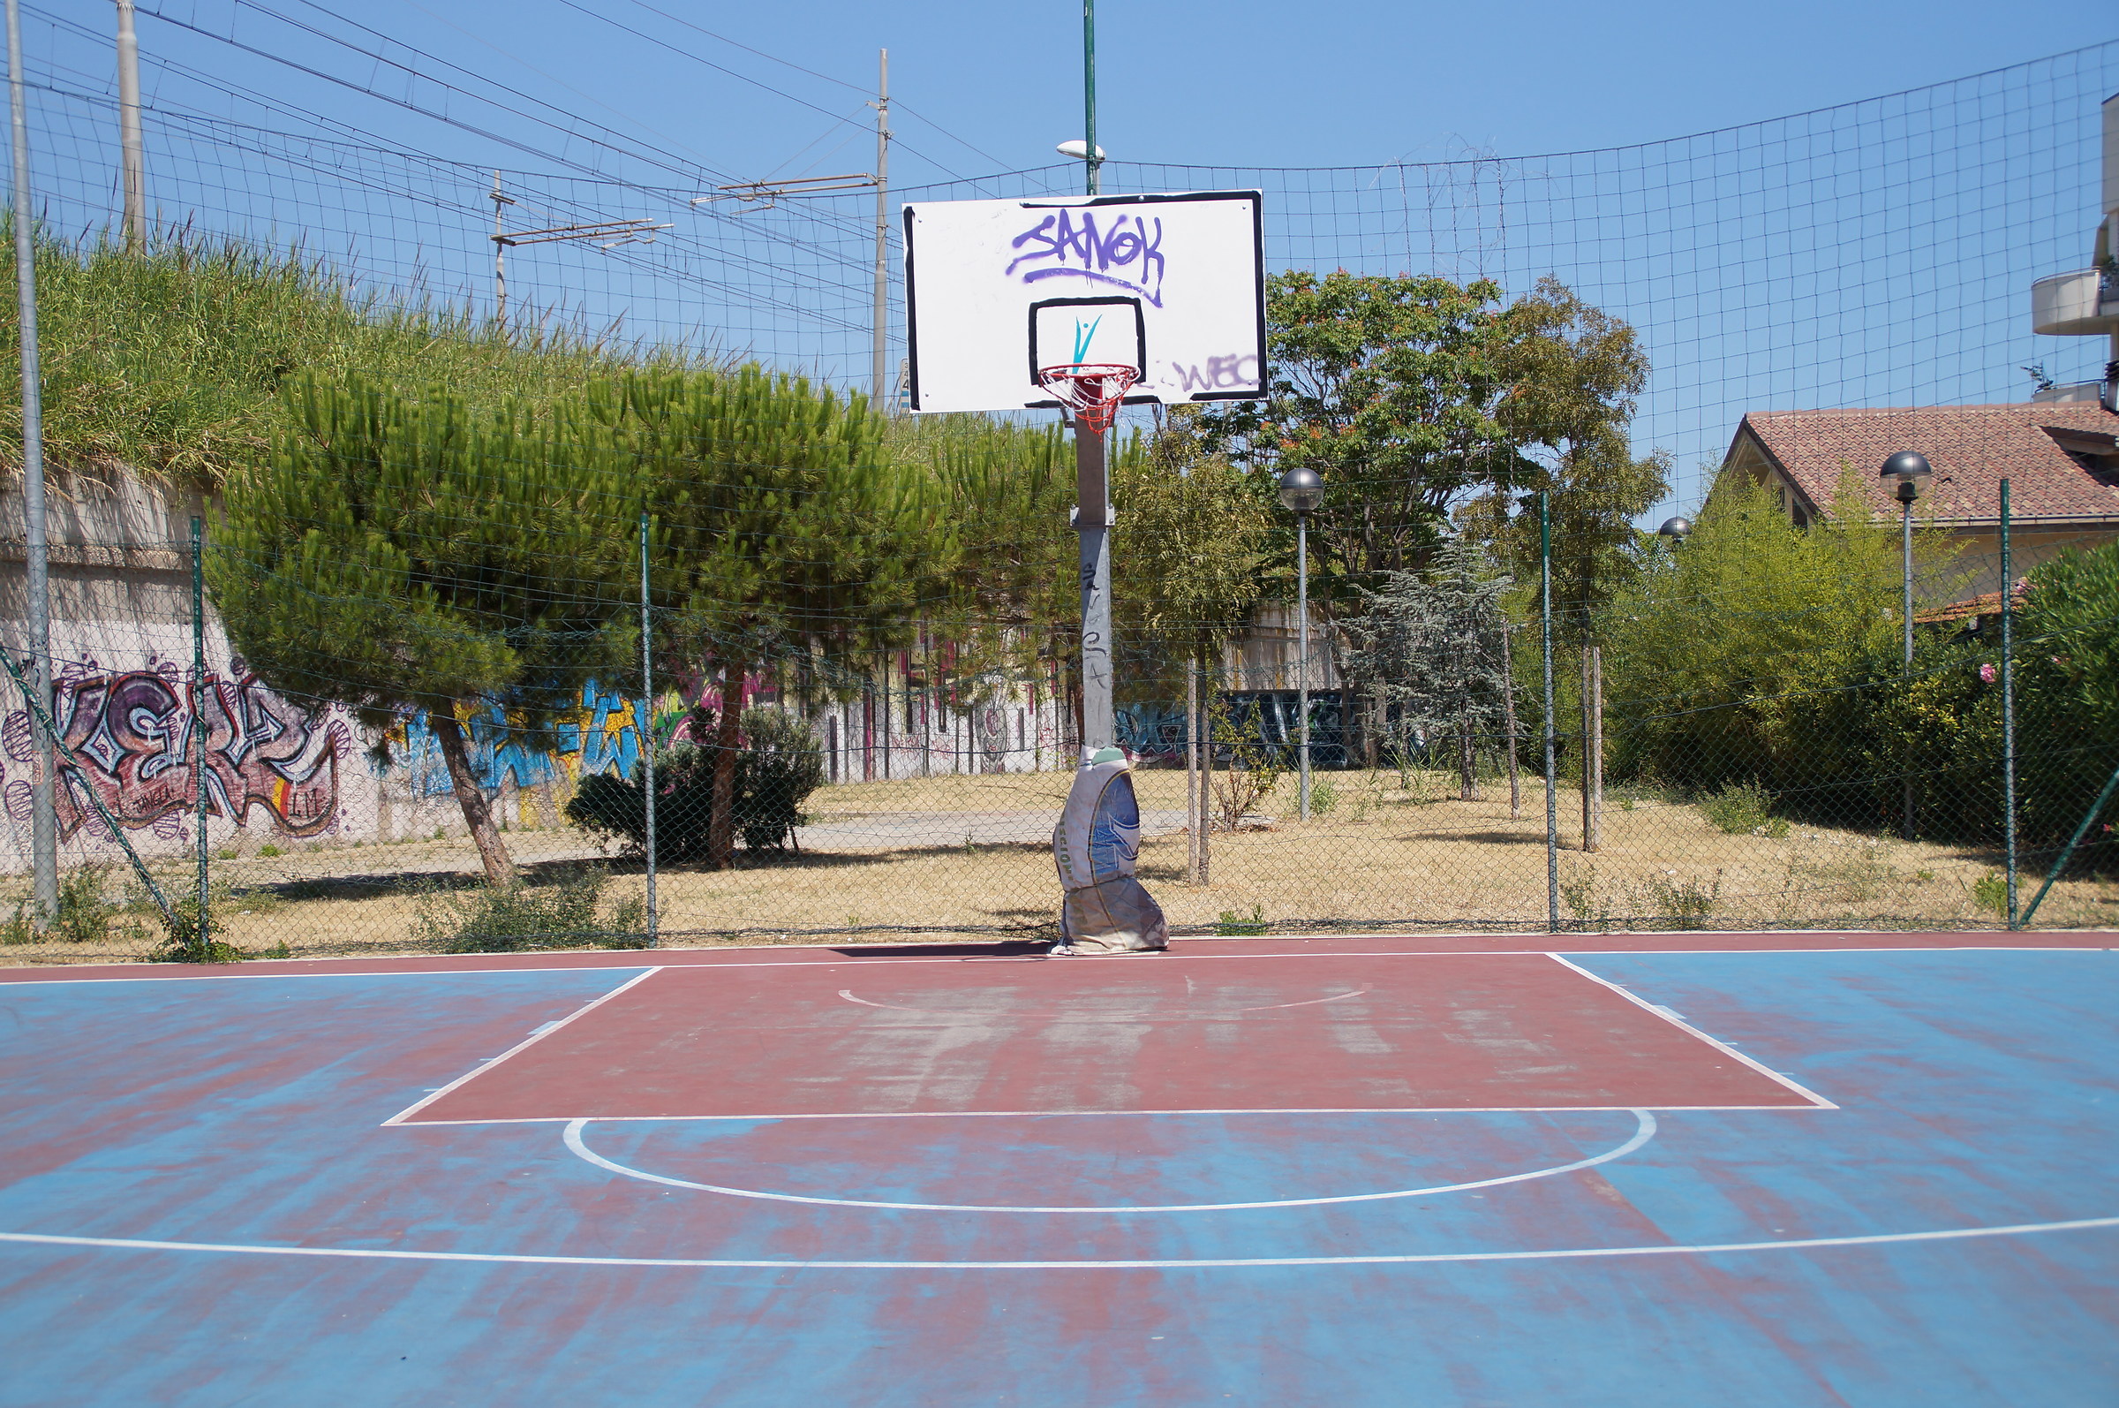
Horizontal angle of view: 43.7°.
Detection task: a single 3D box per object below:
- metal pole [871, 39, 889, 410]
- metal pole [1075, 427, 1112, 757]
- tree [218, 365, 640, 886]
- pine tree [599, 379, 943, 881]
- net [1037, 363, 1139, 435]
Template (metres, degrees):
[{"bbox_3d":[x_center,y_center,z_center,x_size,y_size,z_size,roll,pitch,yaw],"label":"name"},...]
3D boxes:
[{"bbox_3d":[-3.345,-8.518,49.500,0.220,7.463,0.220,1,0,1],"label":"metal pole"},{"bbox_3d":[0.200,-0.179,14.900,0.165,2.952,0.165,-1,0,1],"label":"metal pole"},{"bbox_3d":[-5.042,-0.535,20.900,3.350,4.044,3.300,-1,0,1],"label":"tree"},{"bbox_3d":[-2.614,-0.776,23.800,3.200,4.461,3.100,-1,0,1],"label":"pine tree"},{"bbox_3d":[0.145,-1.459,12.850,0.490,0.321,0.500,-1,0,1],"label":"net"}]

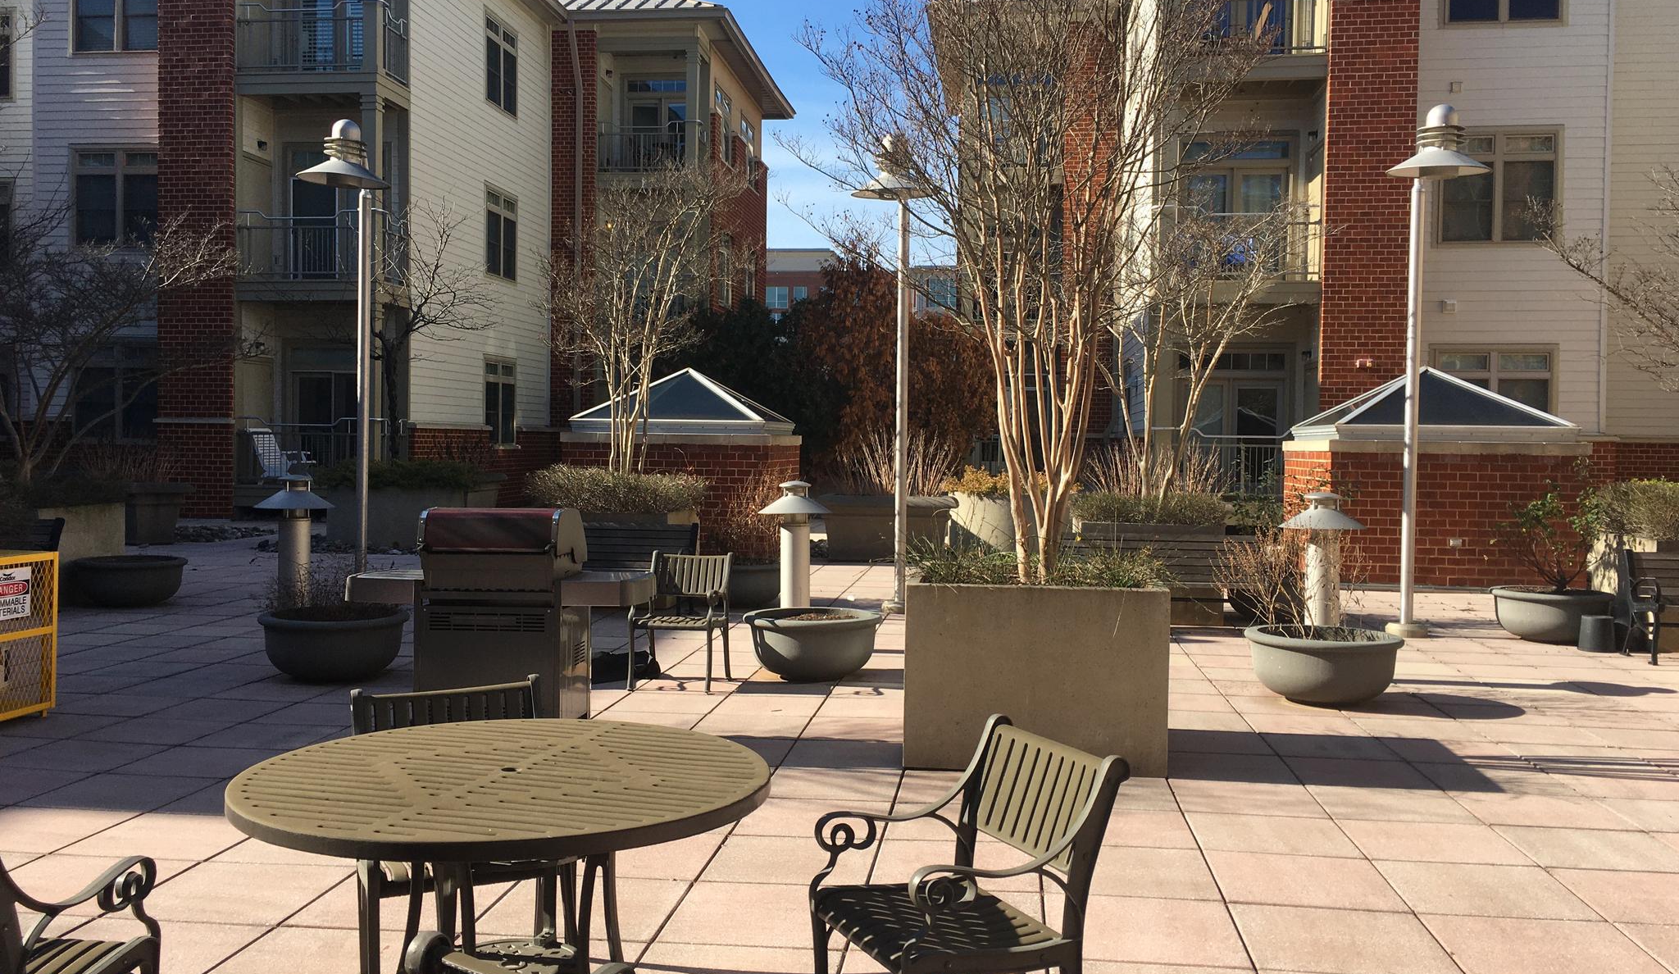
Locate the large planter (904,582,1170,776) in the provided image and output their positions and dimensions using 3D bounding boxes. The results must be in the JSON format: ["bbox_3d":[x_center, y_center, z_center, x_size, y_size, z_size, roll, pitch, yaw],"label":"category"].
[{"bbox_3d":[0.995,0.894,7.203,1.220,0.880,1.200,1,2,7],"label":"large planter"}]

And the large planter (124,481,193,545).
[{"bbox_3d":[-10.538,0.375,21.084,1.250,0.930,1.150,1,2,7],"label":"large planter"}]

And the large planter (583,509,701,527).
[{"bbox_3d":[-2.143,0.677,13.809,1.220,0.880,1.200,1,2,7],"label":"large planter"}]

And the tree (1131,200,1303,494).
[{"bbox_3d":[3.397,-1.216,12.850,1.900,2.850,1.800,1,2,7],"label":"tree"}]

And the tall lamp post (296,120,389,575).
[{"bbox_3d":[-4.403,-1.059,12.591,0.860,4.380,1.000,1,2,7],"label":"tall lamp post"}]

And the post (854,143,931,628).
[{"bbox_3d":[0.522,-1.012,12.965,0.860,4.350,1.000,1,2,7],"label":"post"}]

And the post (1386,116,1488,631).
[{"bbox_3d":[4.875,-0.938,11.658,0.860,4.350,1.000,1,2,7],"label":"post"}]

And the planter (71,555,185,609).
[{"bbox_3d":[-6.592,0.893,13.045,0.960,0.415,0.960,1,2,7],"label":"planter"}]

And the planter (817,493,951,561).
[{"bbox_3d":[0.712,0.547,19.176,1.850,0.880,1.050,1,2,7],"label":"planter"}]

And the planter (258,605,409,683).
[{"bbox_3d":[-3.286,1.033,9.171,0.930,0.415,0.930,1,2,7],"label":"planter"}]

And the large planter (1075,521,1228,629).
[{"bbox_3d":[2.816,0.745,12.907,1.220,0.880,1.200,1,2,7],"label":"large planter"}]

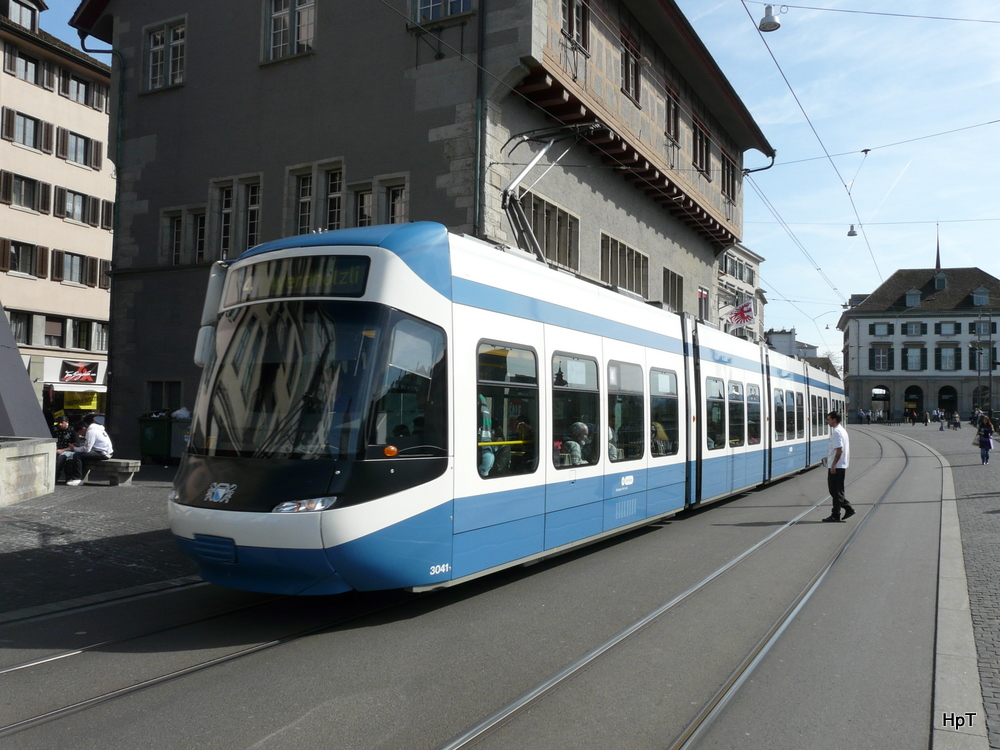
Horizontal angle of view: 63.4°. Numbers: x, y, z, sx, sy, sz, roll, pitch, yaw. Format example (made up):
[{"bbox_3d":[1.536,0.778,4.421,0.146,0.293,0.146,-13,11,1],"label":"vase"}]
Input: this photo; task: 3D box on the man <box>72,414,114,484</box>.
[{"bbox_3d":[-8.383,1.611,16.600,0.880,1.280,0.550,2,-3,-17],"label":"man"}]

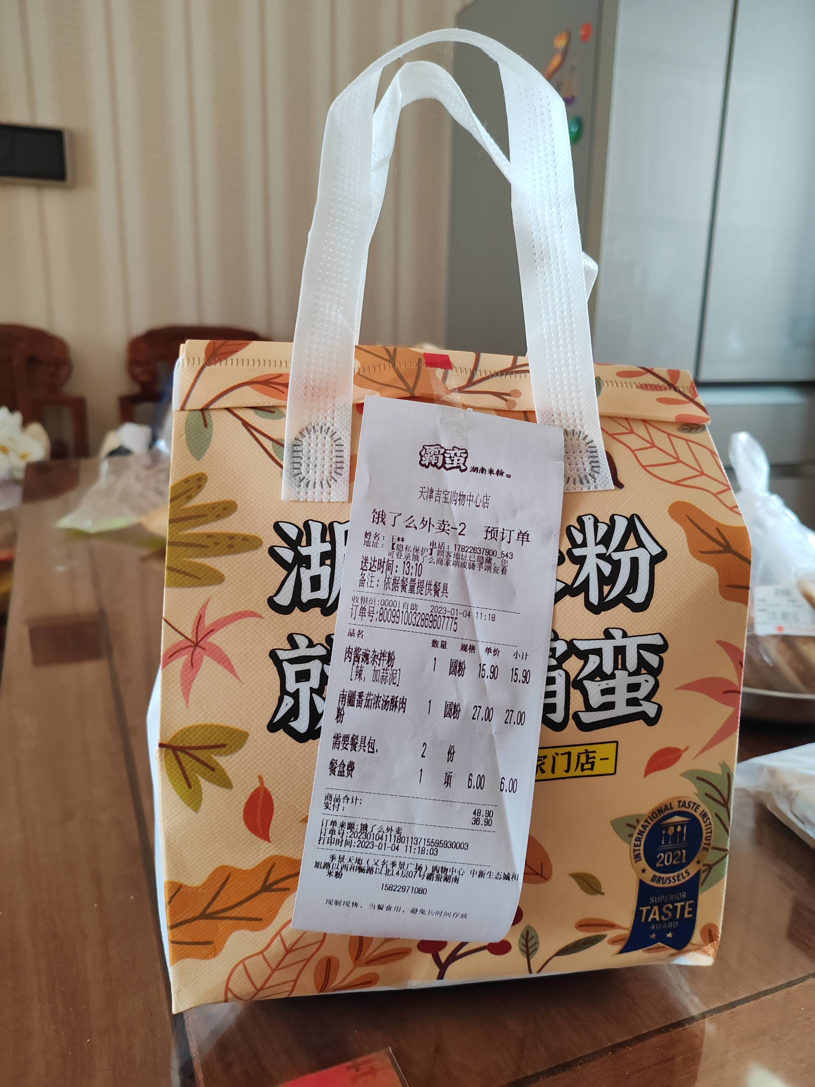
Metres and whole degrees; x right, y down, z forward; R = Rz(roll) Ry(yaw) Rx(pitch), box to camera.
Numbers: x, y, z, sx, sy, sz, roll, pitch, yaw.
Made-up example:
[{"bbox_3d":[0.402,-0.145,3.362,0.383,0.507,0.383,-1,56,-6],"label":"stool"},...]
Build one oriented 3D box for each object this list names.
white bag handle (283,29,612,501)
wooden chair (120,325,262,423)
[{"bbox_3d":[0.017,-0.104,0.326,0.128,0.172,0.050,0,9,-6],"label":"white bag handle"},{"bbox_3d":[-0.464,-0.025,2.079,0.440,0.976,0.470,-4,16,-19],"label":"wooden chair"}]

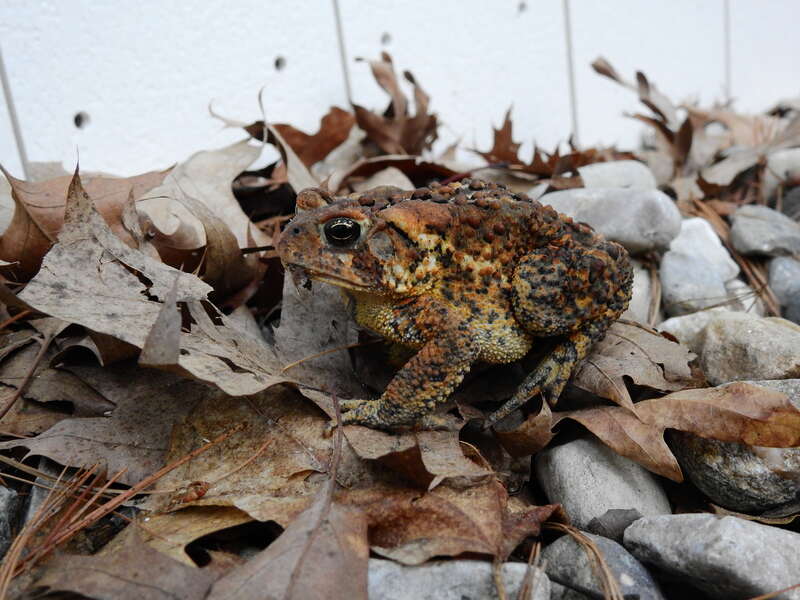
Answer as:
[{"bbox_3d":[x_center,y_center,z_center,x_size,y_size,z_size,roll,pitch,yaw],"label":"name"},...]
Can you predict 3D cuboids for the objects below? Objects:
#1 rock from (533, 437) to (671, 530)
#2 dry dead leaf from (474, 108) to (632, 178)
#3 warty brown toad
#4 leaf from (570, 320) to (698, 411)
[{"bbox_3d":[0.045,0.042,0.220,0.034,0.021,0.025,11,29,41],"label":"rock"},{"bbox_3d":[0.056,-0.056,0.360,0.055,0.023,0.020,-5,22,9],"label":"dry dead leaf"},{"bbox_3d":[0.013,0.000,0.234,0.083,0.051,0.055,-13,22,-12],"label":"warty brown toad"},{"bbox_3d":[0.056,0.016,0.239,0.031,0.013,0.036,-9,21,0],"label":"leaf"}]

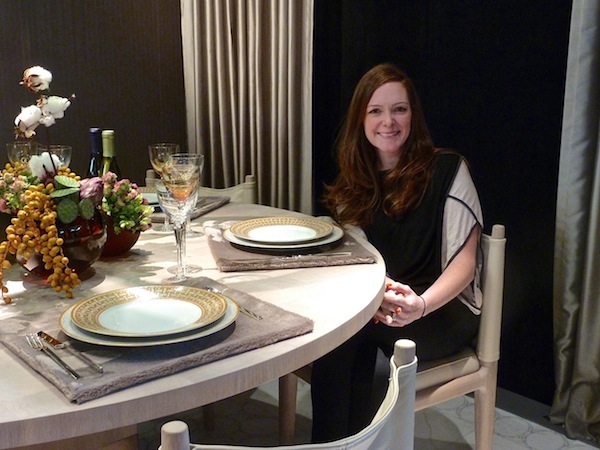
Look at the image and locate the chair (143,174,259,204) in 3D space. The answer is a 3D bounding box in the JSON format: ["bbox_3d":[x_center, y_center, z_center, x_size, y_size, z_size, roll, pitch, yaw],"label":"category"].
[{"bbox_3d":[-0.487,0.214,2.799,0.500,0.760,0.510,5,14,20],"label":"chair"}]

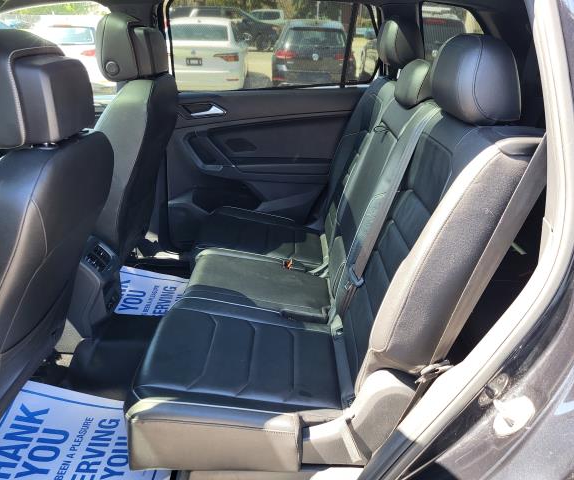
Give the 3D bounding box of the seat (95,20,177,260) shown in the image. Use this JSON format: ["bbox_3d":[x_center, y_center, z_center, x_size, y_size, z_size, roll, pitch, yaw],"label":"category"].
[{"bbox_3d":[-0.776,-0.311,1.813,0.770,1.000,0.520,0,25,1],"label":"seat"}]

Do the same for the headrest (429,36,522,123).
[{"bbox_3d":[0.383,-0.338,0.987,0.125,0.165,0.255,-5,24,3],"label":"headrest"}]

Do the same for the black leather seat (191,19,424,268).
[{"bbox_3d":[0.056,-0.325,1.813,0.805,0.925,0.510,0,25,1],"label":"black leather seat"}]

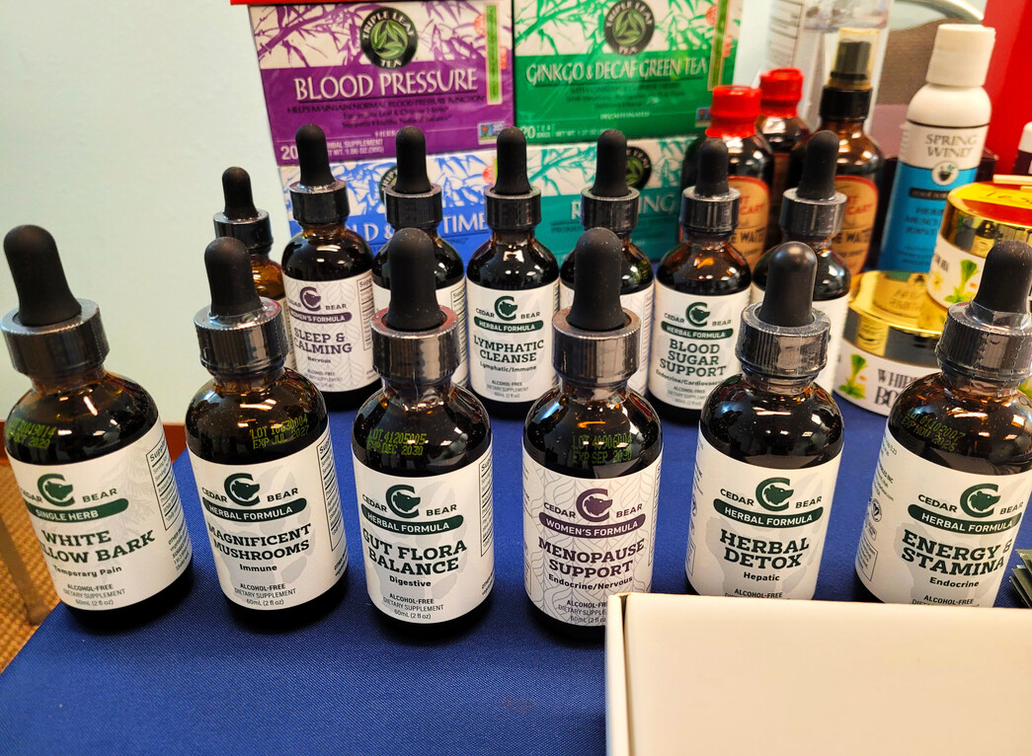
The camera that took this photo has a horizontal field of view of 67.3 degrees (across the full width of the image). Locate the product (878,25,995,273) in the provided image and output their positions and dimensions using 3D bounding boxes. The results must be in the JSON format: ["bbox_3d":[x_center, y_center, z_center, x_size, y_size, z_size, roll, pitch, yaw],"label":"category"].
[{"bbox_3d":[0.242,-0.122,0.446,0.041,0.146,0.041,6,28,14],"label":"product"}]

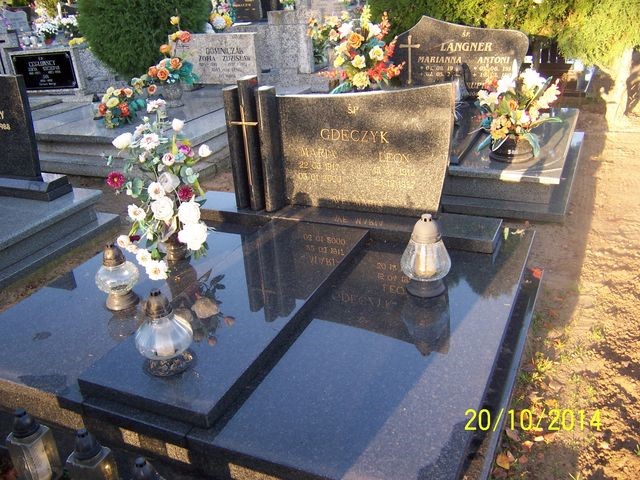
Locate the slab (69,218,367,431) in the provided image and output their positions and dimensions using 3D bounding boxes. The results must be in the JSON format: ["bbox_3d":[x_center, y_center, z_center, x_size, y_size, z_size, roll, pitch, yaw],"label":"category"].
[{"bbox_3d":[-0.273,0.219,2.398,0.505,0.049,1.324,7,28,24],"label":"slab"}]

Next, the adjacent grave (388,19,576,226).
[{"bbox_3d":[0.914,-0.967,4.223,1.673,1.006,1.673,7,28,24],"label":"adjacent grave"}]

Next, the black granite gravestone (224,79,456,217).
[{"bbox_3d":[0.076,-0.459,2.912,1.088,0.663,0.135,5,27,20],"label":"black granite gravestone"}]

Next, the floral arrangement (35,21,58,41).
[{"bbox_3d":[-4.931,-3.750,11.000,0.400,0.380,0.380,7,28,24],"label":"floral arrangement"}]

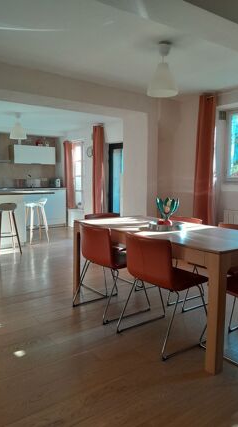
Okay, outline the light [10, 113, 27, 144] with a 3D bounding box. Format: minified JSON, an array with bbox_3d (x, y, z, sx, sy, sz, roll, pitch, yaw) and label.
[{"bbox_3d":[-1.749,-1.519,5.600,0.290,0.460,0.290,-3,7,-30],"label":"light"}]

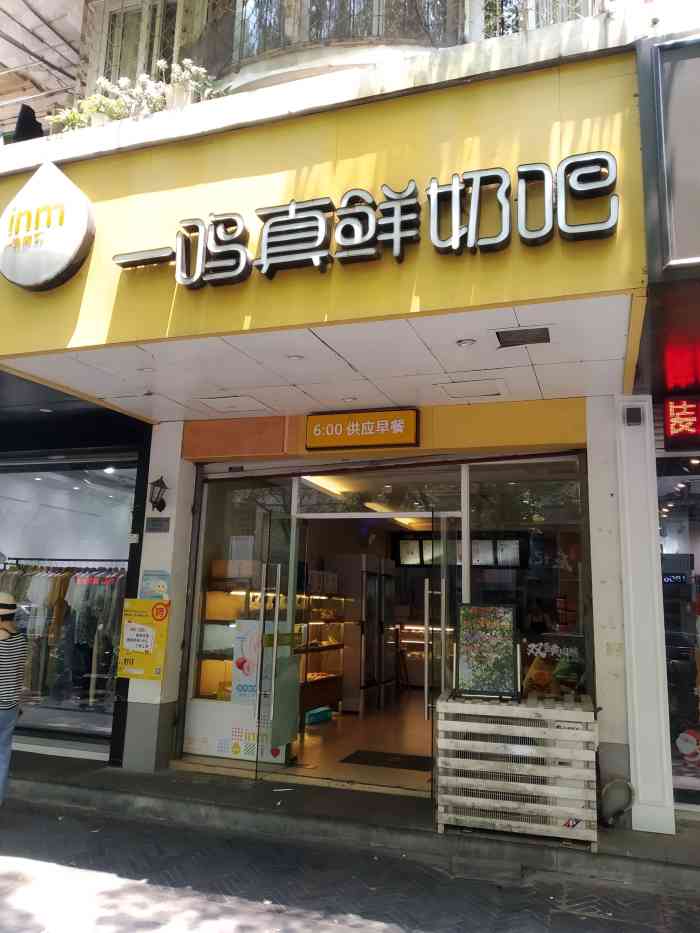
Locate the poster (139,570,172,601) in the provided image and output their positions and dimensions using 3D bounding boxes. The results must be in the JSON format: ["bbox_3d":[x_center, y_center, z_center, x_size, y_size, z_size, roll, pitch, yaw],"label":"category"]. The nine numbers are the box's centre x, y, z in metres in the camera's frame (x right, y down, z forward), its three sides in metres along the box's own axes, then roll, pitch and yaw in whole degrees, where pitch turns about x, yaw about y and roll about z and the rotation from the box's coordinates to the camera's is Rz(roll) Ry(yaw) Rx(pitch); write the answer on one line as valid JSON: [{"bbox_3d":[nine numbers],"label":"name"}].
[{"bbox_3d":[-1.724,1.050,6.199,0.307,0.251,0.016,-2,-10,20],"label":"poster"}]

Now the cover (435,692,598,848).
[{"bbox_3d":[1.144,2.056,4.839,1.017,0.845,0.443,-1,-10,14],"label":"cover"}]

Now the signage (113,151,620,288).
[{"bbox_3d":[-0.075,-1.318,3.949,2.980,0.421,0.082,-2,-10,20],"label":"signage"}]

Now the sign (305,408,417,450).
[{"bbox_3d":[0.110,-0.296,5.879,0.981,0.306,0.066,-2,-10,20],"label":"sign"}]

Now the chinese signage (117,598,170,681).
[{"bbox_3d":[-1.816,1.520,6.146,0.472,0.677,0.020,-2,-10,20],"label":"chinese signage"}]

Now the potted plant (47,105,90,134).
[{"bbox_3d":[-2.050,-2.502,5.099,0.271,0.213,0.213,-2,-10,20],"label":"potted plant"}]

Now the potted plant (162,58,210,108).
[{"bbox_3d":[-1.125,-2.619,4.820,0.262,0.279,0.238,-2,-10,20],"label":"potted plant"}]

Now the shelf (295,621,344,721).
[{"bbox_3d":[-0.571,2.324,8.047,0.607,1.115,1.197,-2,-10,20],"label":"shelf"}]

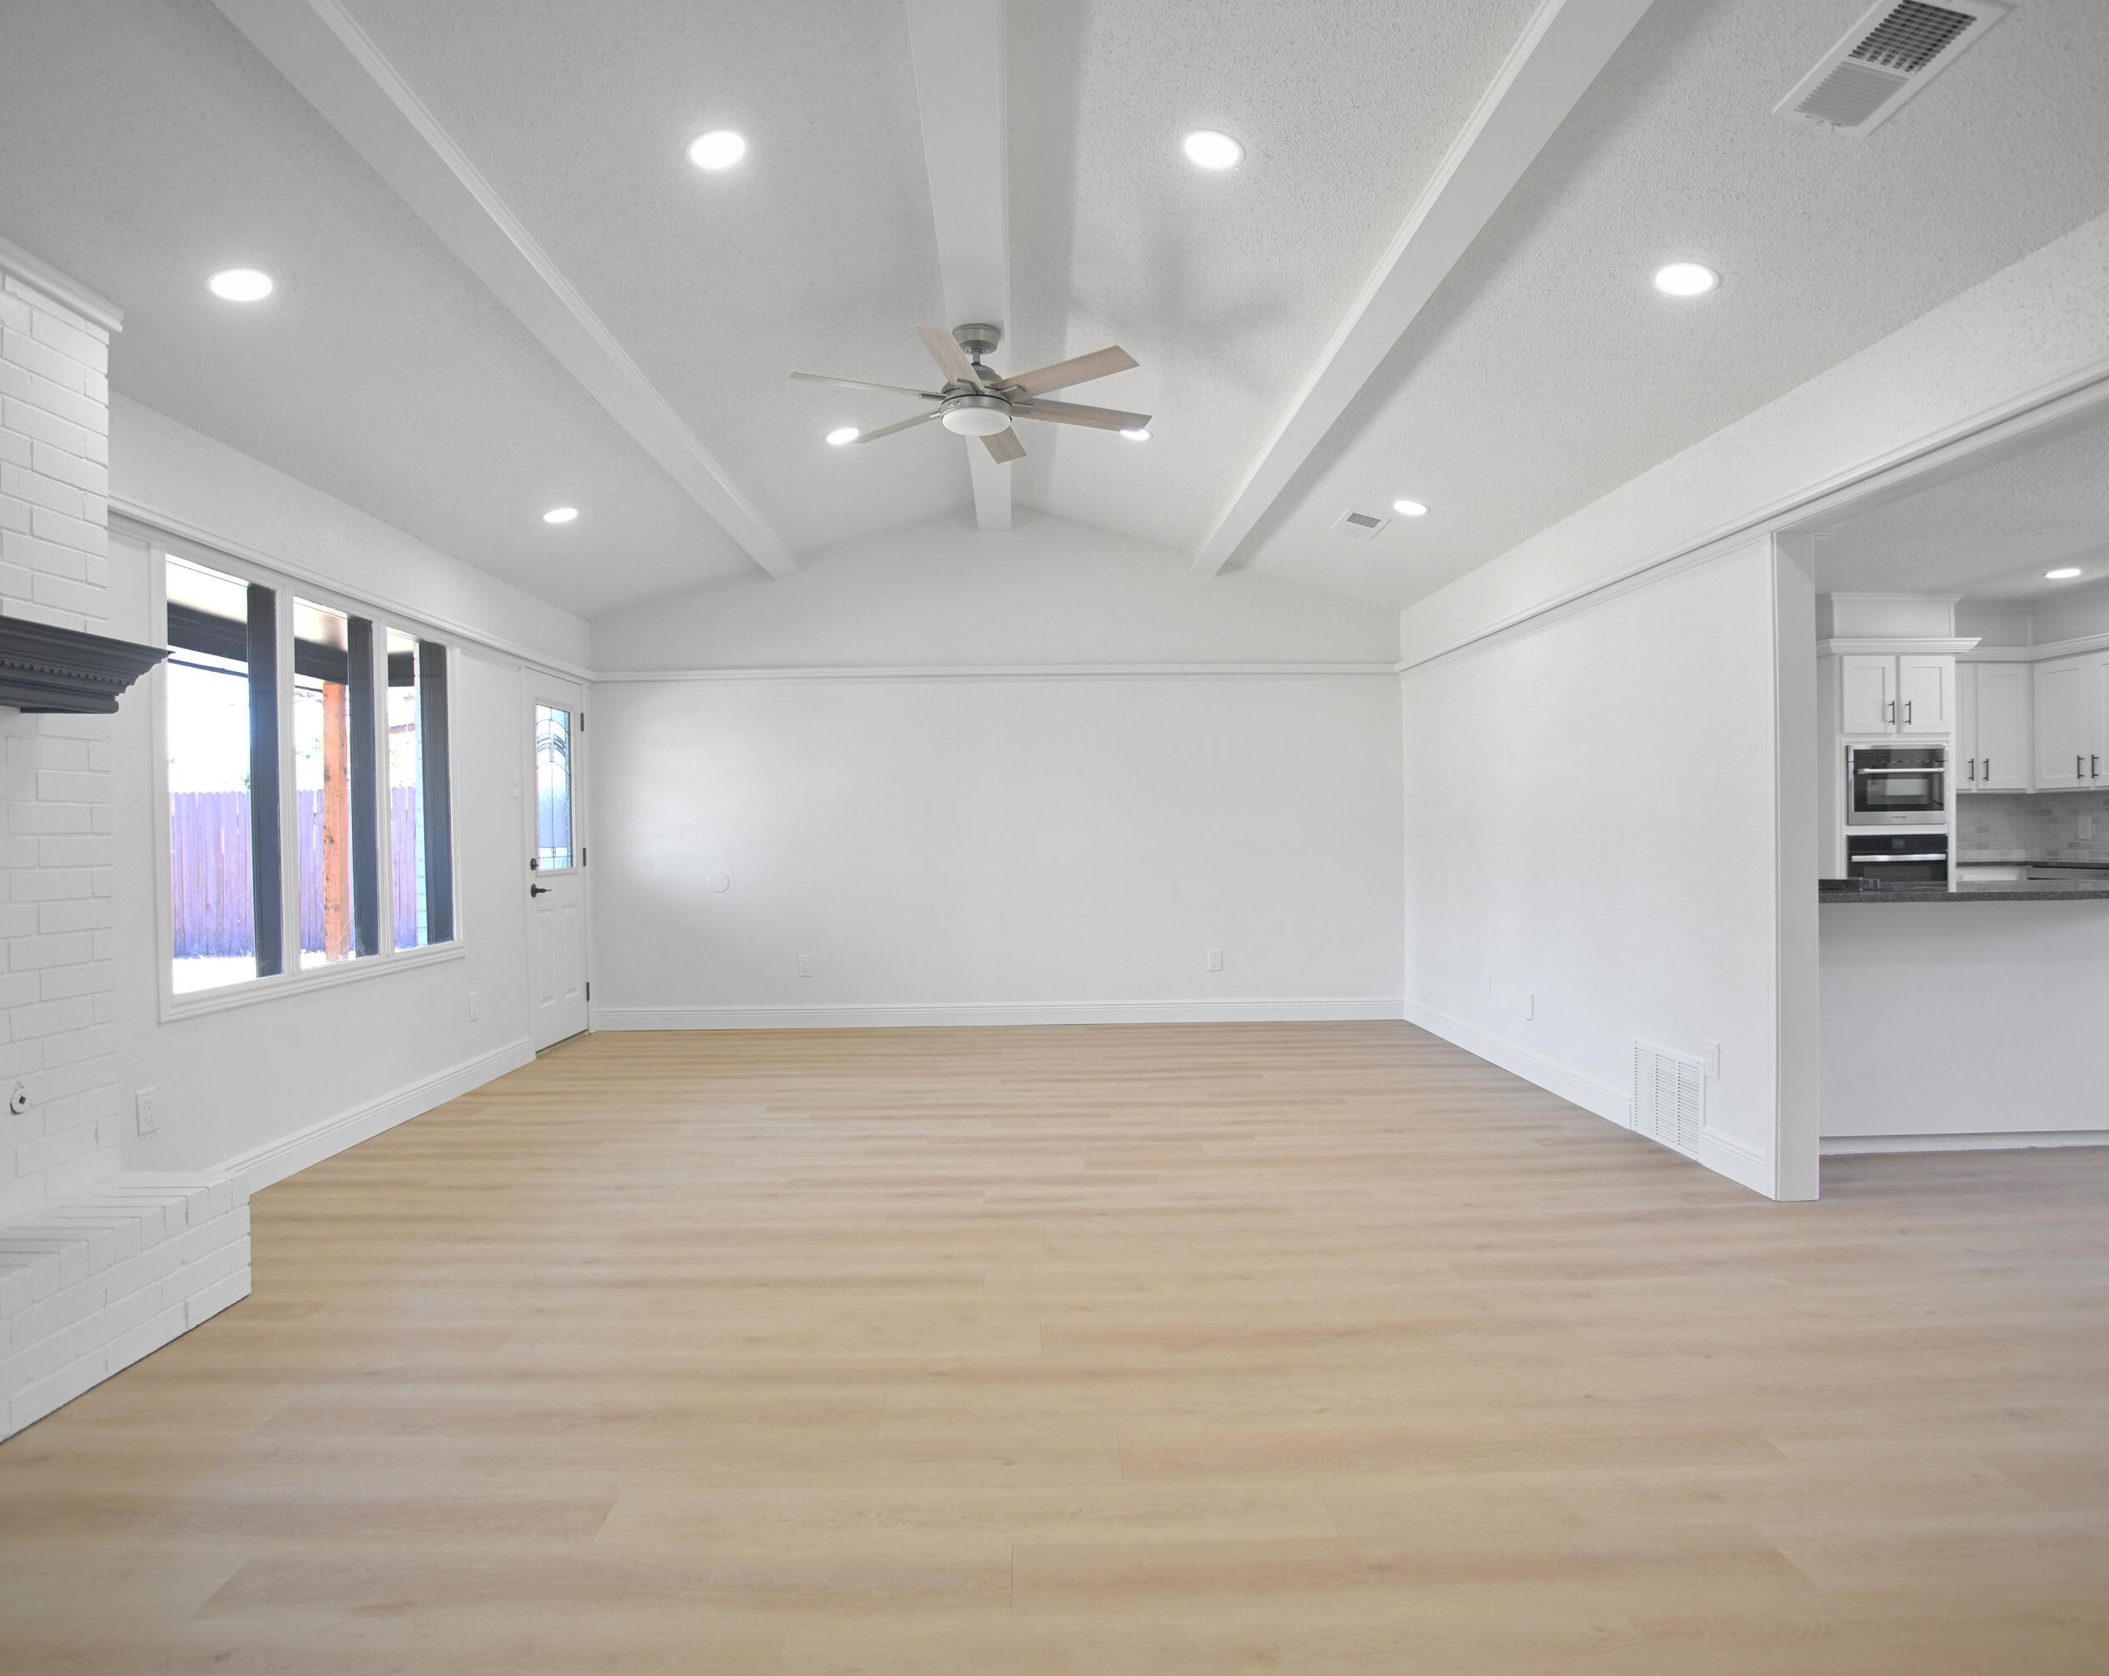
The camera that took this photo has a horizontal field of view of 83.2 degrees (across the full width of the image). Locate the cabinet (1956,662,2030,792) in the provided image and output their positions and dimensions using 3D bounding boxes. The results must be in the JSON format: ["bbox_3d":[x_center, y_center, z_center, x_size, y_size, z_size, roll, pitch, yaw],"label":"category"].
[{"bbox_3d":[5.408,-0.645,7.120,0.633,0.774,0.330,-1,0,-2],"label":"cabinet"}]

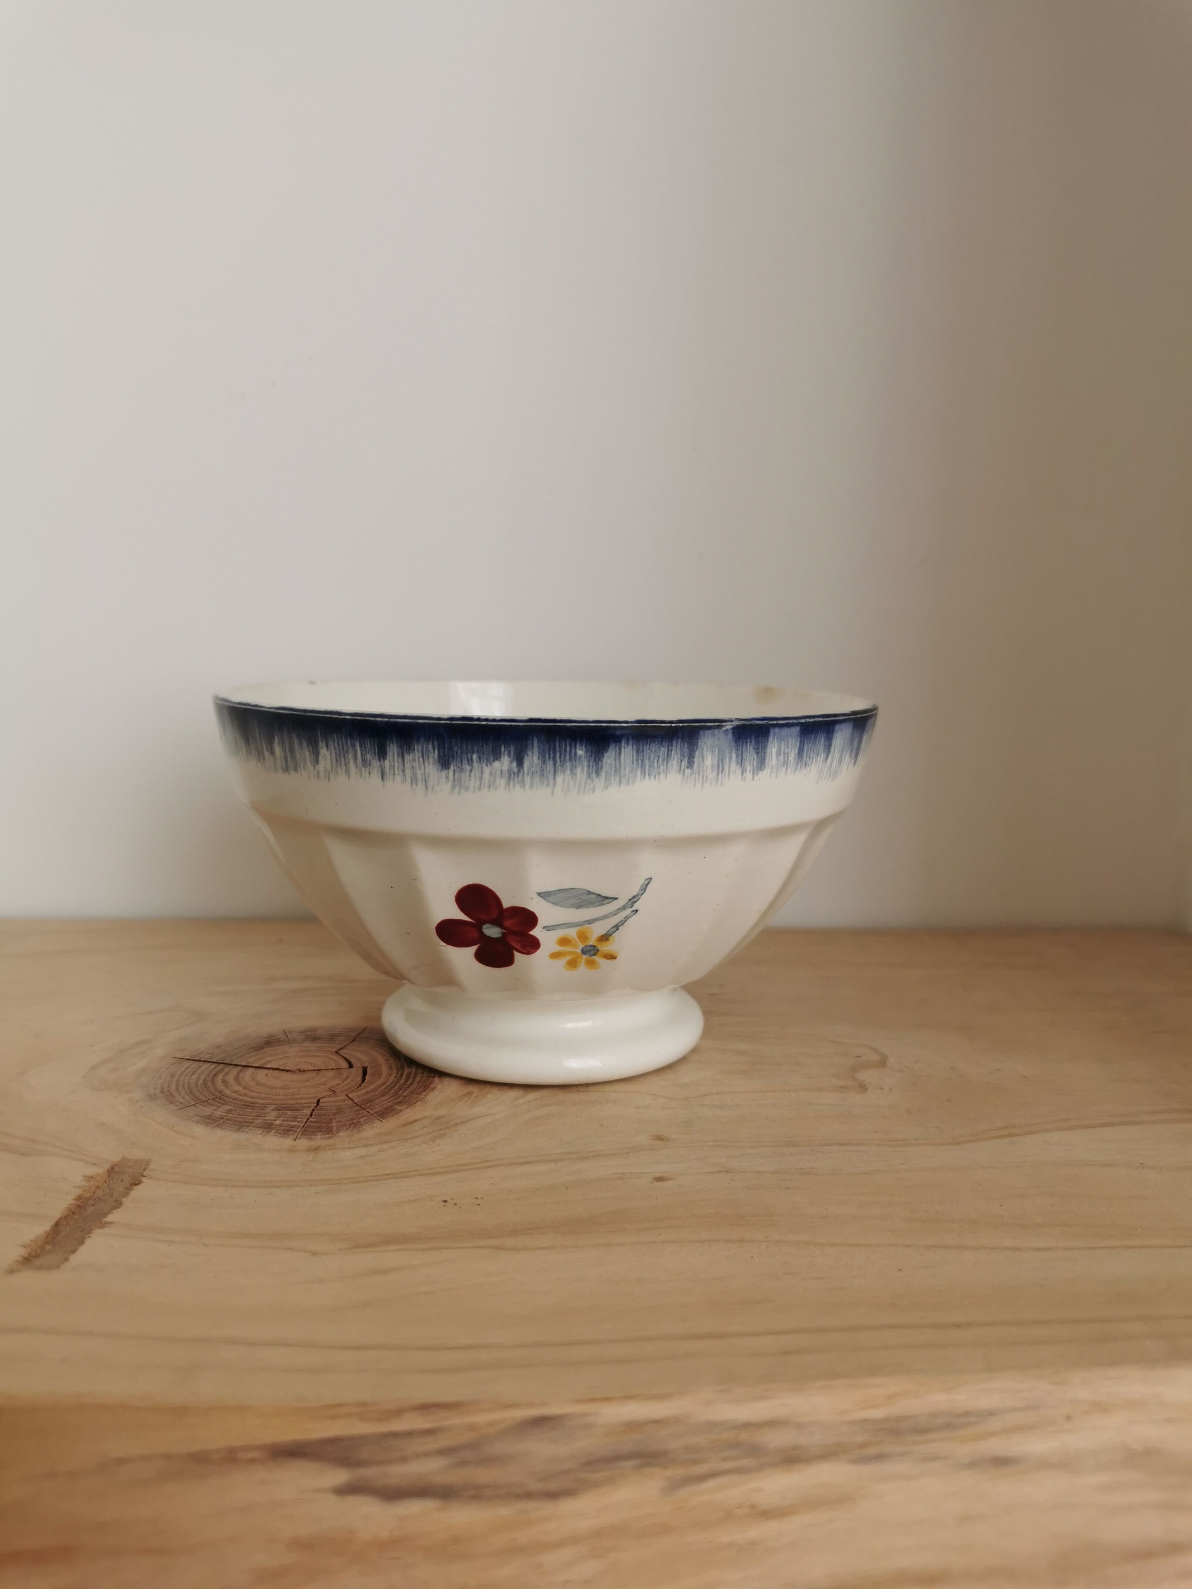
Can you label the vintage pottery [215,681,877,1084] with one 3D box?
[{"bbox_3d":[-0.012,0.018,0.299,0.155,0.084,0.155,1,8,0],"label":"vintage pottery"}]

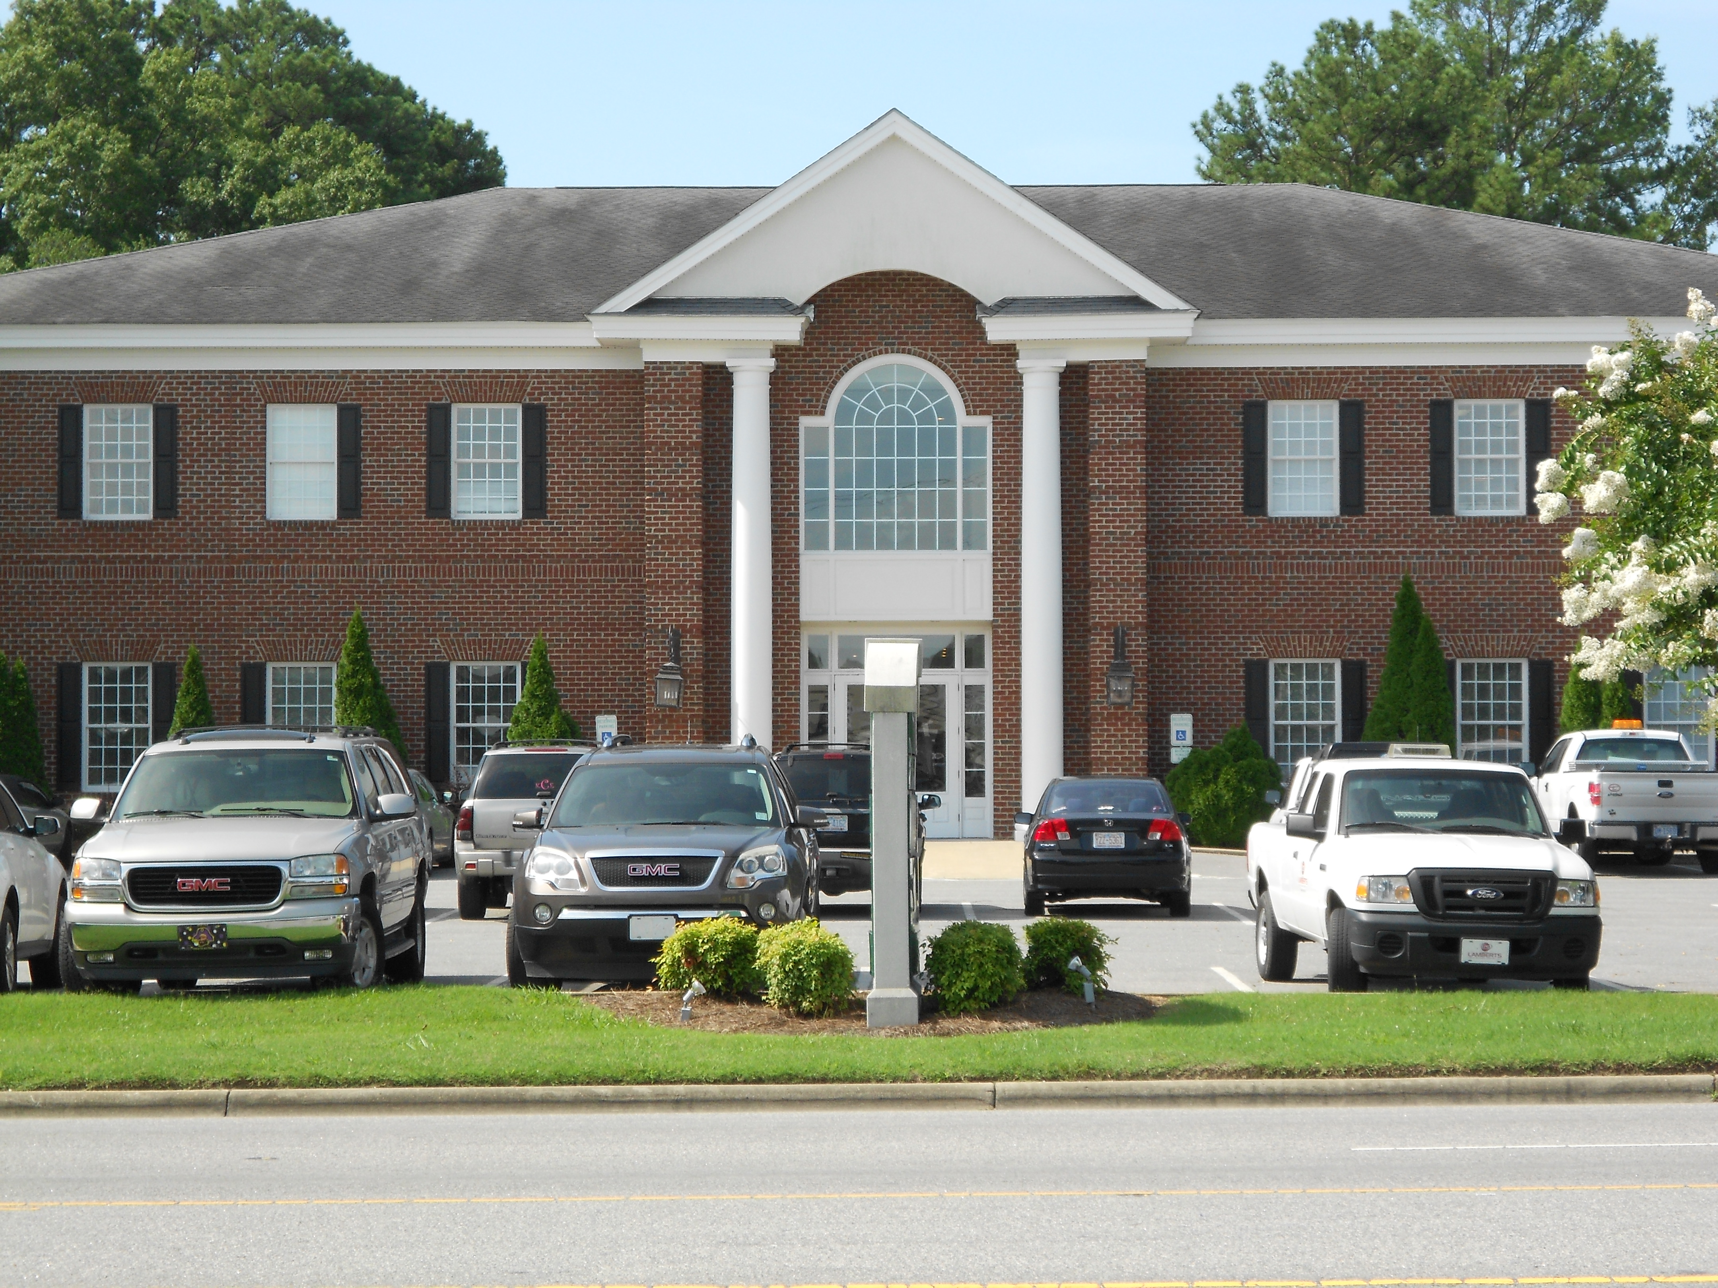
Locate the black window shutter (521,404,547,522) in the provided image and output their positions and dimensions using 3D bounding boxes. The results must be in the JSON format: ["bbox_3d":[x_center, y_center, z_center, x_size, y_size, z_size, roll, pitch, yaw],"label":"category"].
[{"bbox_3d":[-4.749,-2.673,62.497,0.368,1.690,0.050,0,-2,2],"label":"black window shutter"}]

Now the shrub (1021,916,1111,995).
[{"bbox_3d":[1.347,2.016,27.461,0.579,0.518,0.579,0,-1,0],"label":"shrub"}]

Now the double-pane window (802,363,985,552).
[{"bbox_3d":[0.538,-2.769,62.233,2.770,2.830,0.150,0,-2,2],"label":"double-pane window"}]

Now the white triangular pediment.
[{"bbox_3d":[0.490,-6.185,61.085,8.567,2.901,0.800,0,-1,0],"label":"white triangular pediment"}]

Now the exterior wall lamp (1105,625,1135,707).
[{"bbox_3d":[3.720,0.315,60.743,0.411,1.222,0.460,0,-2,2],"label":"exterior wall lamp"}]

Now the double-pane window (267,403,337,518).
[{"bbox_3d":[-8.145,-2.660,62.457,1.040,1.705,0.120,0,-2,1],"label":"double-pane window"}]

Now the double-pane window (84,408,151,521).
[{"bbox_3d":[-10.888,-2.675,62.700,1.029,1.709,0.120,0,-2,2],"label":"double-pane window"}]

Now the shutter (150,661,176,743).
[{"bbox_3d":[-10.132,1.219,62.271,0.359,1.901,0.050,0,-2,1],"label":"shutter"}]

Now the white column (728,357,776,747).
[{"bbox_3d":[-1.545,-0.657,61.406,0.700,6.950,0.700,0,-2,2],"label":"white column"}]

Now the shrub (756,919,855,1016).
[{"bbox_3d":[-0.332,1.999,26.374,0.605,0.605,0.605,0,-1,0],"label":"shrub"}]

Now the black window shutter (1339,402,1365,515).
[{"bbox_3d":[7.167,-2.701,62.015,0.360,1.660,0.050,0,-2,2],"label":"black window shutter"}]

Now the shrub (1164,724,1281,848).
[{"bbox_3d":[5.012,1.947,58.700,1.624,1.772,1.500,0,-2,1],"label":"shrub"}]

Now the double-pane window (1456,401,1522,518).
[{"bbox_3d":[9.162,-2.700,61.989,1.020,1.690,0.120,0,-2,2],"label":"double-pane window"}]

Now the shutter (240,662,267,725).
[{"bbox_3d":[-8.862,1.206,62.477,0.383,1.870,0.050,0,-2,2],"label":"shutter"}]

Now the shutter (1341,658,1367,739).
[{"bbox_3d":[7.184,1.157,61.860,0.360,1.860,0.050,0,-2,2],"label":"shutter"}]

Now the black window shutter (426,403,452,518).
[{"bbox_3d":[-6.161,-2.677,62.537,0.370,1.685,0.050,0,-2,2],"label":"black window shutter"}]

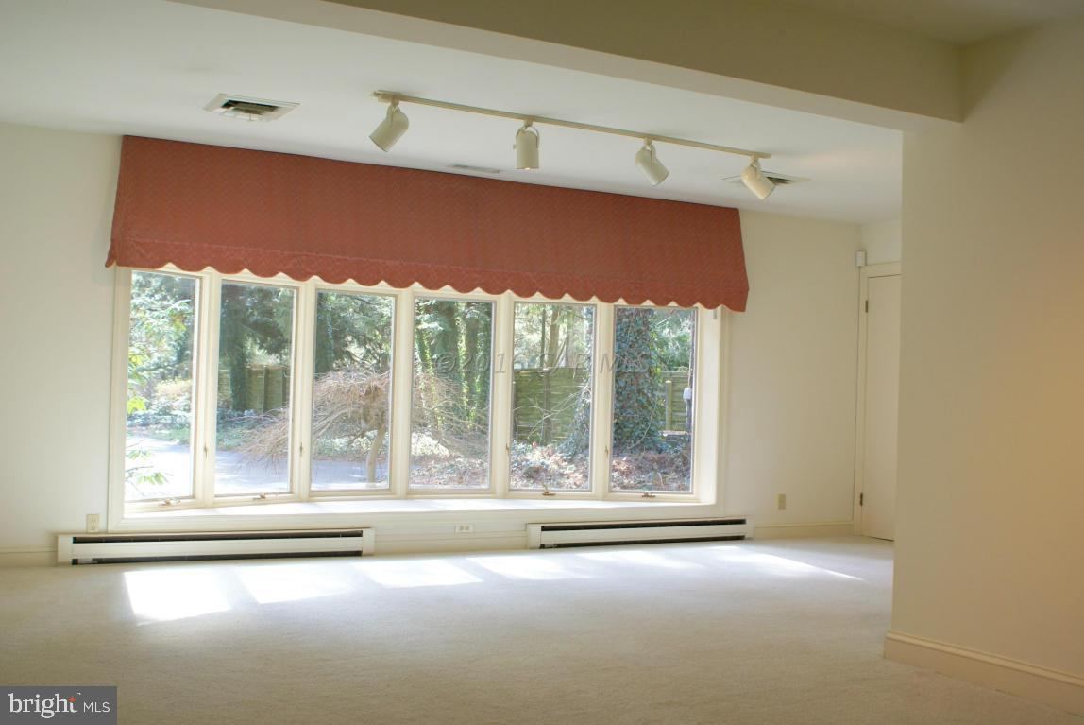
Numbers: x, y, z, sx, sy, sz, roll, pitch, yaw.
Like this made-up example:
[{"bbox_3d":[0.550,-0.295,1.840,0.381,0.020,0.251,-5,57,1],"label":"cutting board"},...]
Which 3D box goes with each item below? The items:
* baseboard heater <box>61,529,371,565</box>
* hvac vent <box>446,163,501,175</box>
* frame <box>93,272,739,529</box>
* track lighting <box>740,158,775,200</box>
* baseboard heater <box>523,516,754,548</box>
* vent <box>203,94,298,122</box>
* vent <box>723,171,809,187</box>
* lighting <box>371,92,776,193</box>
[{"bbox_3d":[-1.868,1.075,6.926,1.830,0.175,0.075,3,-2,-27],"label":"baseboard heater"},{"bbox_3d":[-0.422,-1.213,7.416,0.360,0.020,0.150,3,-2,-27],"label":"hvac vent"},{"bbox_3d":[-0.713,0.236,8.000,4.280,1.630,0.800,3,-2,-27],"label":"frame"},{"bbox_3d":[1.215,-1.022,6.602,0.200,0.250,0.120,2,-2,6],"label":"track lighting"},{"bbox_3d":[0.700,1.193,8.259,1.830,0.175,0.075,3,-2,-27],"label":"baseboard heater"},{"bbox_3d":[-1.486,-1.283,5.974,0.400,0.030,0.400,3,-2,-27],"label":"vent"},{"bbox_3d":[1.424,-1.152,7.417,0.410,0.030,0.400,3,-2,-27],"label":"vent"},{"bbox_3d":[0.248,-1.107,6.095,2.430,0.270,0.170,3,-2,-27],"label":"lighting"}]

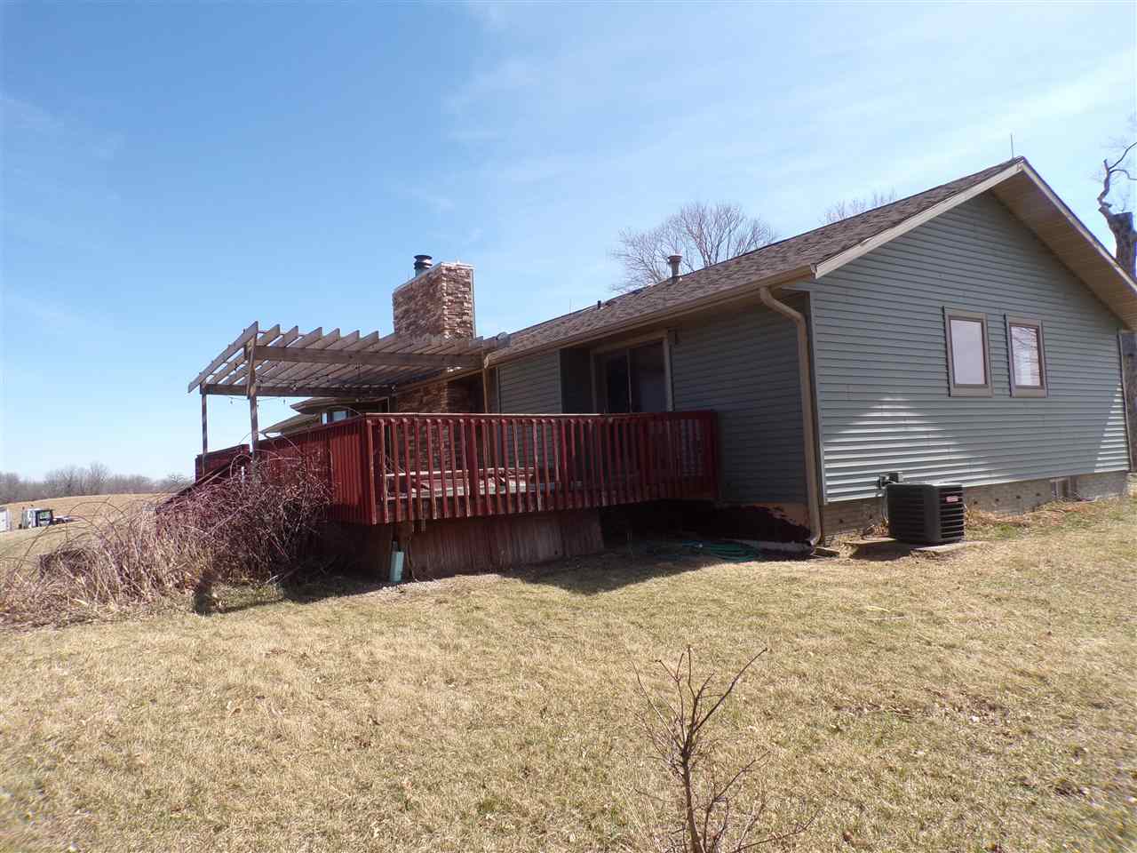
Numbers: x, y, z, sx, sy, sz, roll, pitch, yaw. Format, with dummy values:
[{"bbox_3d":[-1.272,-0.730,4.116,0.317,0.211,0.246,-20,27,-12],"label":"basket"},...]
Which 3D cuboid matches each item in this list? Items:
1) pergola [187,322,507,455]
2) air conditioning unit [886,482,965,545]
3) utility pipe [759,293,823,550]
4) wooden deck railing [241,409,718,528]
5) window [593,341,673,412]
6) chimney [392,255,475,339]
[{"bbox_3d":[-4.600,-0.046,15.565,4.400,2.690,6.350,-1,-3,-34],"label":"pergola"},{"bbox_3d":[4.122,0.993,9.108,0.630,0.660,0.570,-1,-3,-34],"label":"air conditioning unit"},{"bbox_3d":[2.646,-0.126,9.346,0.650,3.100,0.170,-1,-3,-34],"label":"utility pipe"},{"bbox_3d":[-1.707,0.612,11.995,4.850,1.180,6.200,-1,-3,-34],"label":"wooden deck railing"},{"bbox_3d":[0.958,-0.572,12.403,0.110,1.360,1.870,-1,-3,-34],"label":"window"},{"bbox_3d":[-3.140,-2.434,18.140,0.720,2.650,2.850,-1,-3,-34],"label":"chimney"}]

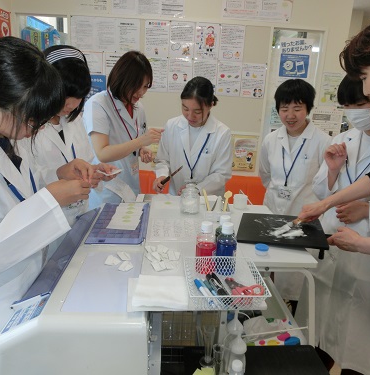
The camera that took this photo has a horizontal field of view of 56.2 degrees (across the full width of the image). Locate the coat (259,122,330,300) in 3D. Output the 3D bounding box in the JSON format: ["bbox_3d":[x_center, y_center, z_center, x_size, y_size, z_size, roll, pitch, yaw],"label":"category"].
[{"bbox_3d":[0.543,0.149,1.806,0.400,0.950,0.280,9,16,23],"label":"coat"}]

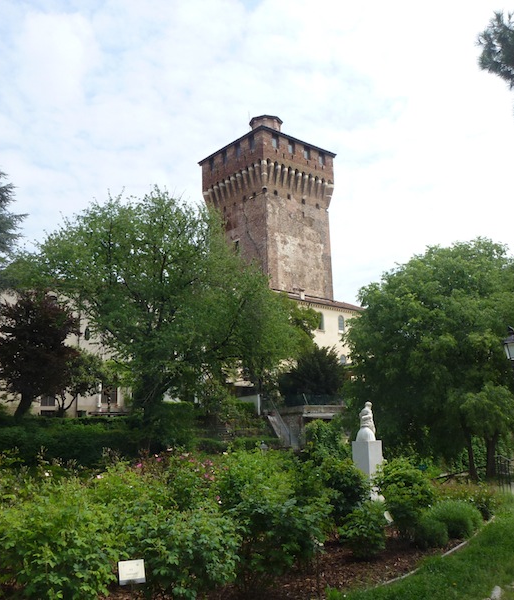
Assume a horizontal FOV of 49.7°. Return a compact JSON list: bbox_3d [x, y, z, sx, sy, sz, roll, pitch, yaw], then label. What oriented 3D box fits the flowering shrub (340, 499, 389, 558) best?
[{"bbox_3d":[1.574,3.378,8.200,0.700,0.800,0.700,-2,-10,0],"label":"flowering shrub"}]

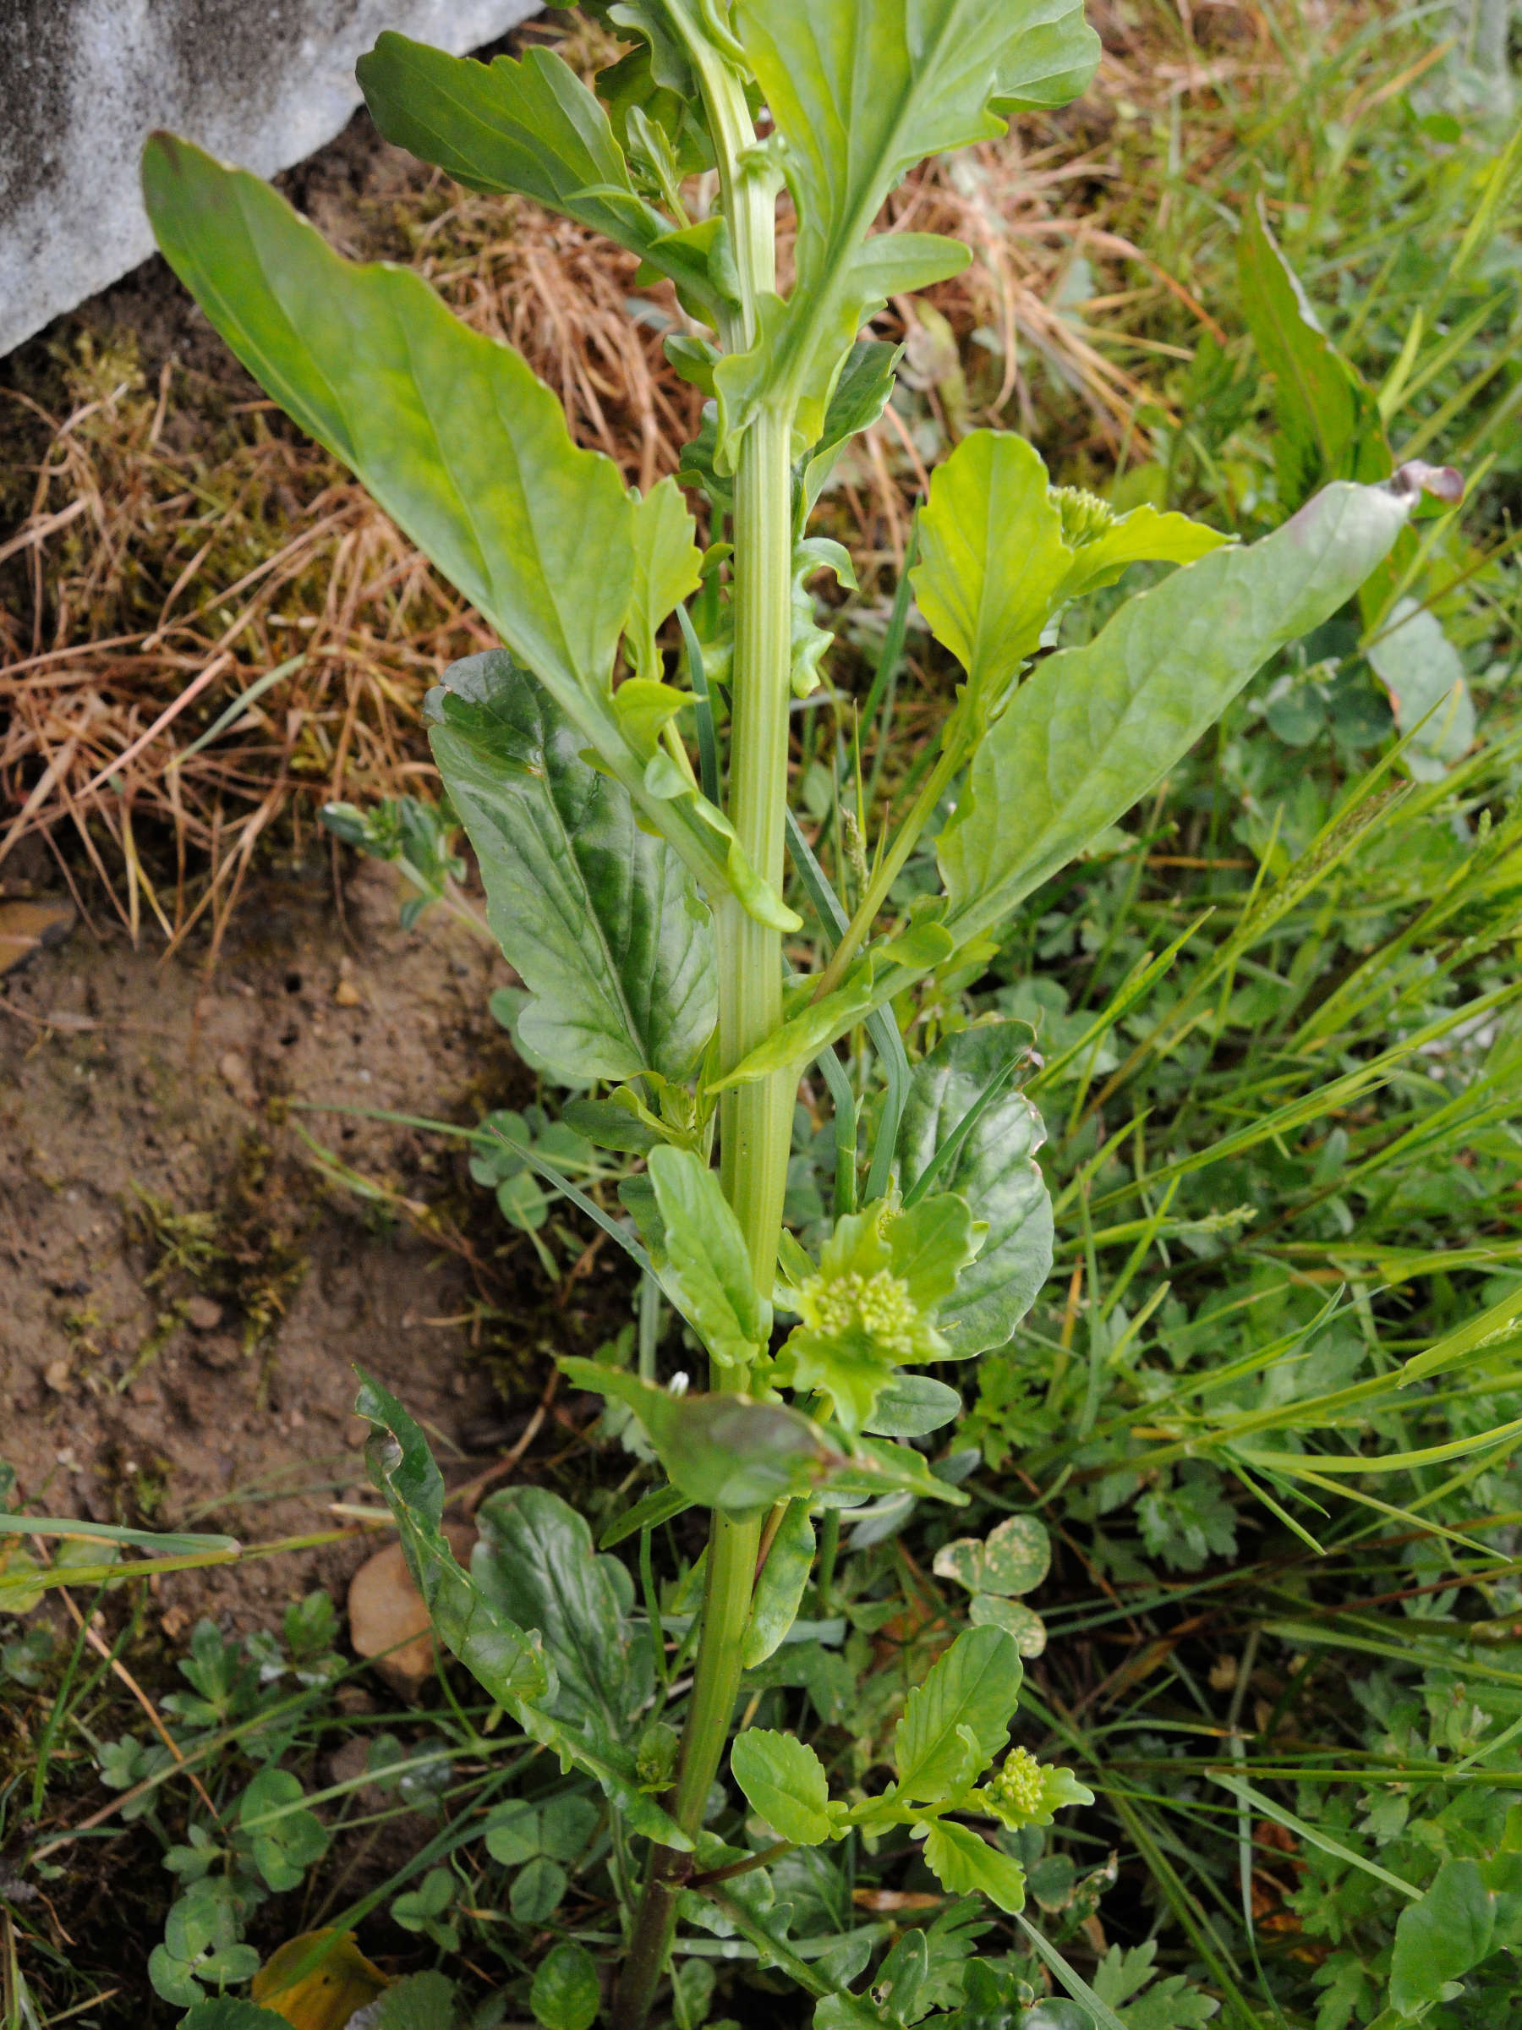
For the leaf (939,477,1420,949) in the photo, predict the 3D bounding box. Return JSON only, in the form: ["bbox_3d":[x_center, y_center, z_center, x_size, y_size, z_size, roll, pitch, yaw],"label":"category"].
[{"bbox_3d":[0.063,-0.048,0.267,0.030,0.098,0.017,36,34,-16],"label":"leaf"}]

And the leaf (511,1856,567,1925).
[{"bbox_3d":[-0.060,0.238,0.446,0.015,0.004,0.015,1,61,1],"label":"leaf"}]

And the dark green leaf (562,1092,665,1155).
[{"bbox_3d":[-0.029,0.022,0.330,0.022,0.008,0.012,9,73,10],"label":"dark green leaf"}]

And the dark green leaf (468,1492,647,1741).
[{"bbox_3d":[-0.057,0.176,0.479,0.043,0.020,0.075,-18,88,-17],"label":"dark green leaf"}]

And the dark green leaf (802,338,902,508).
[{"bbox_3d":[0.014,-0.093,0.260,0.016,0.012,0.030,28,82,-5],"label":"dark green leaf"}]

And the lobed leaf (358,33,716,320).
[{"bbox_3d":[-0.049,-0.185,0.354,0.103,0.015,0.034,40,71,18],"label":"lobed leaf"}]

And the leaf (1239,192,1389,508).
[{"bbox_3d":[0.214,-0.260,0.645,0.037,0.019,0.150,-18,73,21],"label":"leaf"}]

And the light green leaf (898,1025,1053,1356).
[{"bbox_3d":[0.049,0.041,0.381,0.037,0.018,0.075,6,81,13],"label":"light green leaf"}]

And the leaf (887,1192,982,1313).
[{"bbox_3d":[0.035,0.048,0.333,0.015,0.006,0.024,33,80,15],"label":"leaf"}]

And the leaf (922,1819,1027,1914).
[{"bbox_3d":[0.058,0.232,0.448,0.032,0.010,0.019,32,64,28],"label":"leaf"}]

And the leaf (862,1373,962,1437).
[{"bbox_3d":[0.033,0.091,0.381,0.026,0.005,0.014,-2,60,-7],"label":"leaf"}]

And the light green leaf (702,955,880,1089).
[{"bbox_3d":[0.006,0.003,0.307,0.036,0.009,0.010,-32,48,-17],"label":"light green leaf"}]

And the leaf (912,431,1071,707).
[{"bbox_3d":[0.038,-0.075,0.280,0.026,0.044,0.010,0,20,0],"label":"leaf"}]

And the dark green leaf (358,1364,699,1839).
[{"bbox_3d":[-0.062,0.163,0.444,0.022,0.164,0.036,-32,13,-8],"label":"dark green leaf"}]

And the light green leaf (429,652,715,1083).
[{"bbox_3d":[-0.038,-0.028,0.328,0.043,0.020,0.092,-24,87,-15],"label":"light green leaf"}]

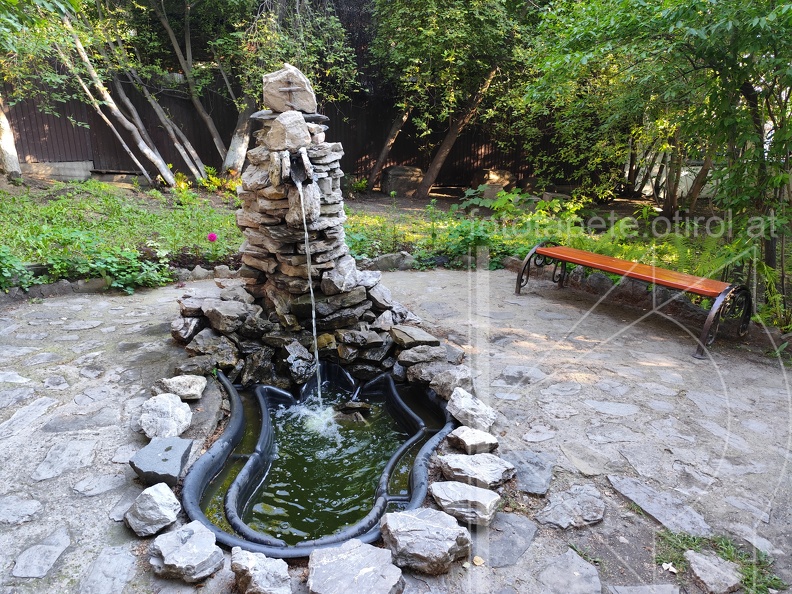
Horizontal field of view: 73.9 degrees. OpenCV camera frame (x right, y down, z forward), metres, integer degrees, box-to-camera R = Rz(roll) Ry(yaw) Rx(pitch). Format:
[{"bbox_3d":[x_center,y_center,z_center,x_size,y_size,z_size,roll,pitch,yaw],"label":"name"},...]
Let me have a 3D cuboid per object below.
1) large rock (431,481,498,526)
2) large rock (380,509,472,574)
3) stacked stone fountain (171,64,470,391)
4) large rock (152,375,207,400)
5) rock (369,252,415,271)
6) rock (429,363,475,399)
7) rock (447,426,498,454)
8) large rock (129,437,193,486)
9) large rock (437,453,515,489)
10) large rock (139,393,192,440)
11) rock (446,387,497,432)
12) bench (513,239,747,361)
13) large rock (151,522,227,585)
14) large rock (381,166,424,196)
[{"bbox_3d":[0.301,0.880,2.259,0.285,0.110,0.170,9,19,26],"label":"large rock"},{"bbox_3d":[0.113,0.931,2.008,0.320,0.150,0.225,7,18,19],"label":"large rock"},{"bbox_3d":[-0.675,-0.594,3.798,2.150,2.050,1.500,-1,15,0],"label":"stacked stone fountain"},{"bbox_3d":[-1.331,0.556,3.244,0.302,0.121,0.174,-4,15,-10],"label":"large rock"},{"bbox_3d":[-0.026,-0.461,6.861,0.612,0.217,0.319,-1,15,0],"label":"rock"},{"bbox_3d":[0.362,0.541,3.267,0.245,0.165,0.190,6,18,17],"label":"rock"},{"bbox_3d":[0.392,0.746,2.724,0.230,0.100,0.145,8,18,21],"label":"rock"},{"bbox_3d":[-1.084,0.758,2.436,0.246,0.123,0.294,-4,15,-10],"label":"large rock"},{"bbox_3d":[0.380,0.817,2.491,0.325,0.100,0.185,5,18,15],"label":"large rock"},{"bbox_3d":[-1.219,0.631,2.793,0.249,0.197,0.244,-5,15,-15],"label":"large rock"},{"bbox_3d":[0.426,0.644,2.995,0.175,0.135,0.320,-8,19,-27],"label":"rock"},{"bbox_3d":[2.060,-0.082,4.801,0.720,0.510,1.880,-10,20,-33],"label":"bench"},{"bbox_3d":[-0.736,0.897,1.865,0.240,0.124,0.189,-7,15,-19],"label":"large rock"},{"bbox_3d":[0.156,-2.742,12.600,0.980,0.690,0.750,1,15,8],"label":"large rock"}]

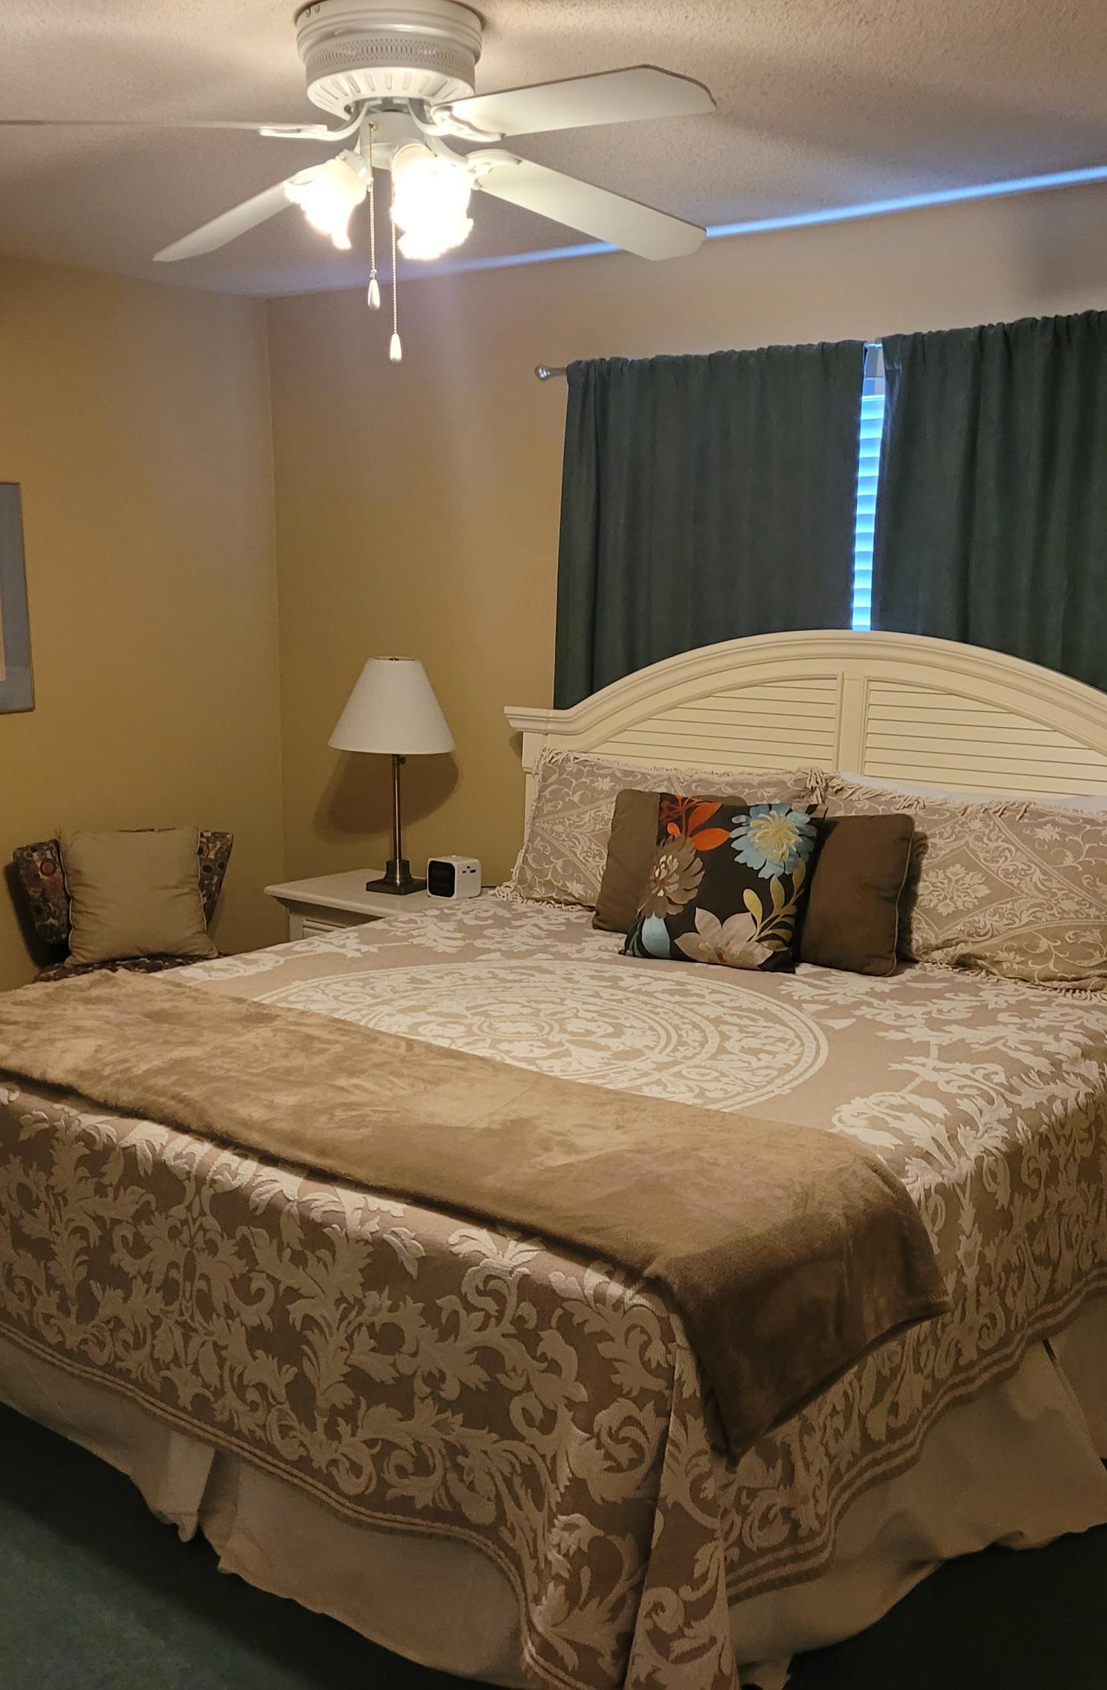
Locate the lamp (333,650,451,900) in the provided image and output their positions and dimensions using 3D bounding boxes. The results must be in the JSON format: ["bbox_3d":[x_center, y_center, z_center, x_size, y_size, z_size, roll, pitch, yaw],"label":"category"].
[{"bbox_3d":[-0.460,-0.207,5.030,0.375,0.690,0.375,0,9,0],"label":"lamp"}]

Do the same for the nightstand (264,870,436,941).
[{"bbox_3d":[-0.476,0.449,5.111,0.670,0.630,0.445,7,12,38],"label":"nightstand"}]

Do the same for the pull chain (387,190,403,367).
[{"bbox_3d":[-0.257,-0.932,2.763,0.020,0.285,0.020,0,9,0],"label":"pull chain"}]

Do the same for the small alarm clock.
[{"bbox_3d":[-0.289,0.097,4.971,0.112,0.110,0.108,7,12,38],"label":"small alarm clock"}]

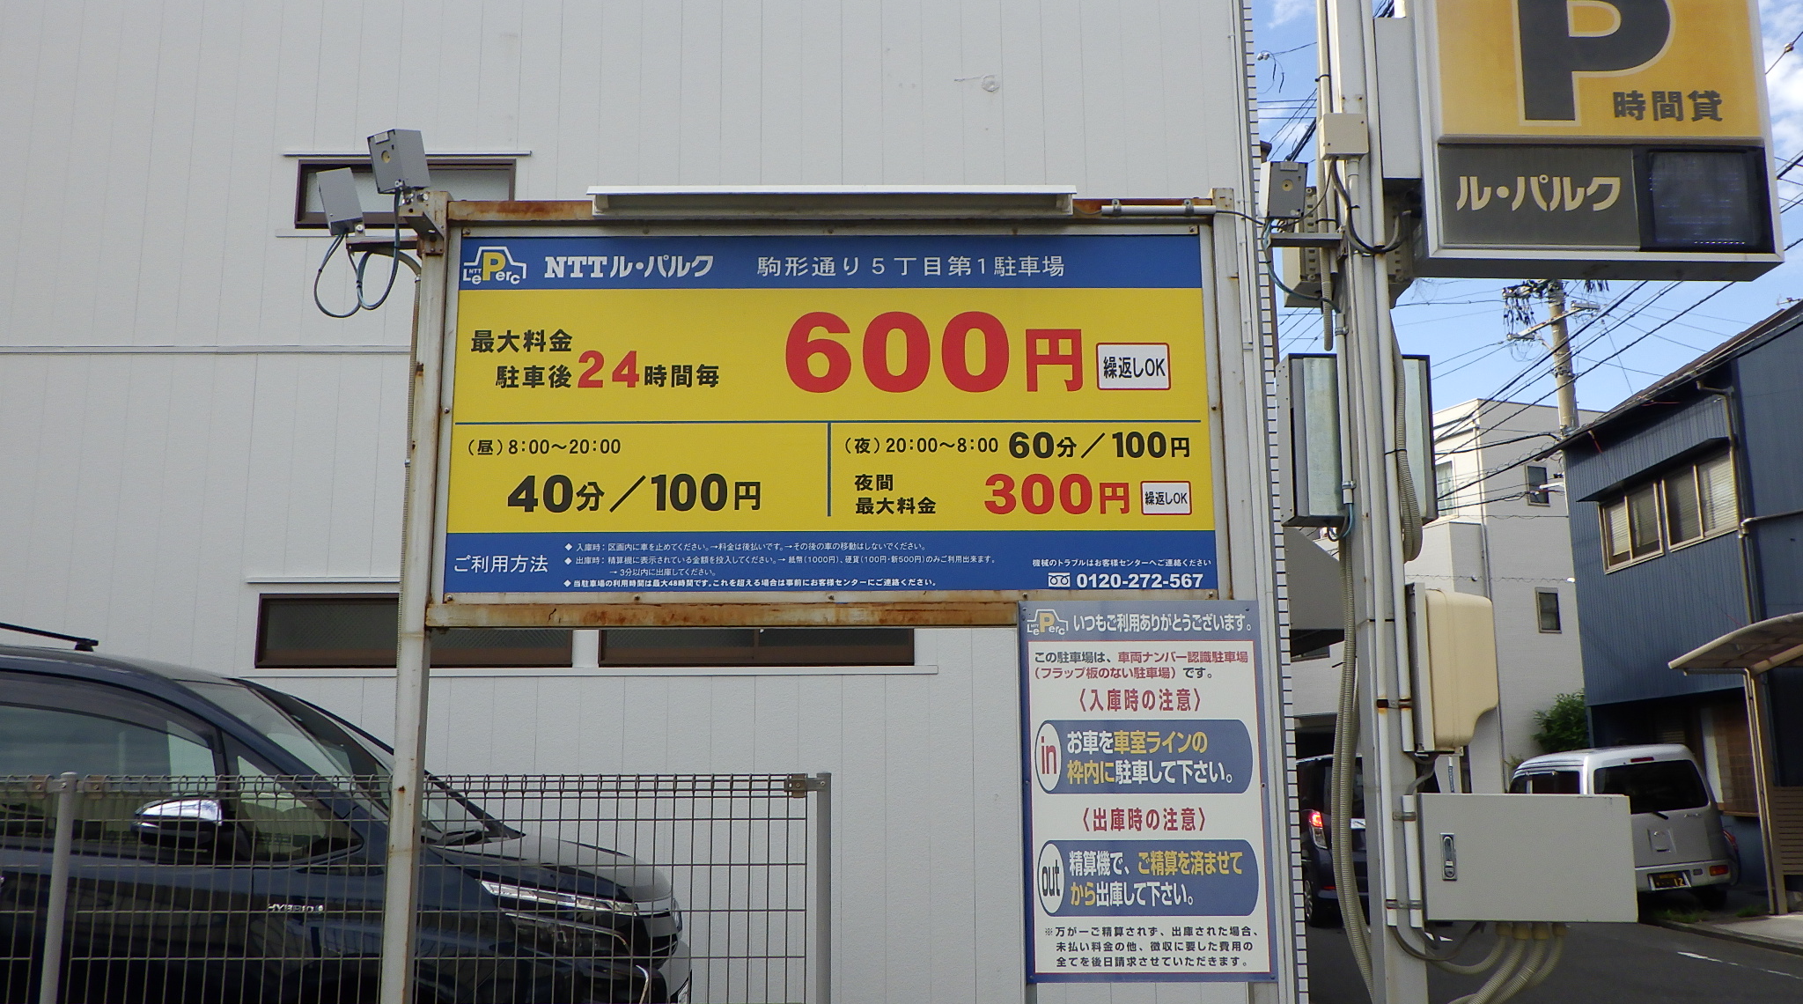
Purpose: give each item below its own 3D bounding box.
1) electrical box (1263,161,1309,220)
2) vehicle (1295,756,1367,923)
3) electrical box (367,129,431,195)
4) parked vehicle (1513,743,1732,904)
[{"bbox_3d":[1.040,-0.847,3.977,0.100,0.147,0.082,0,10,-4],"label":"electrical box"},{"bbox_3d":[4.946,3.757,16.480,1.475,1.750,3.395,-1,-11,2],"label":"vehicle"},{"bbox_3d":[-1.251,-0.846,3.640,0.100,0.147,0.082,-6,6,32],"label":"electrical box"},{"bbox_3d":[8.473,3.937,17.715,1.475,1.875,3.395,-6,-11,4],"label":"parked vehicle"}]

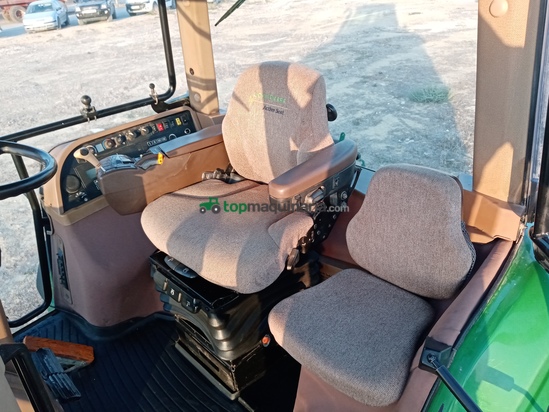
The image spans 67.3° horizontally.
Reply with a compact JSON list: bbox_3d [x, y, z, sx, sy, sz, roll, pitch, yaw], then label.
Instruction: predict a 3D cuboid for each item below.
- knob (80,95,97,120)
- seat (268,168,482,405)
[{"bbox_3d":[-0.708,-0.374,1.570,0.048,0.095,0.048,20,39,38],"label":"knob"},{"bbox_3d":[0.286,0.183,1.222,0.439,0.469,0.571,21,41,34],"label":"seat"}]

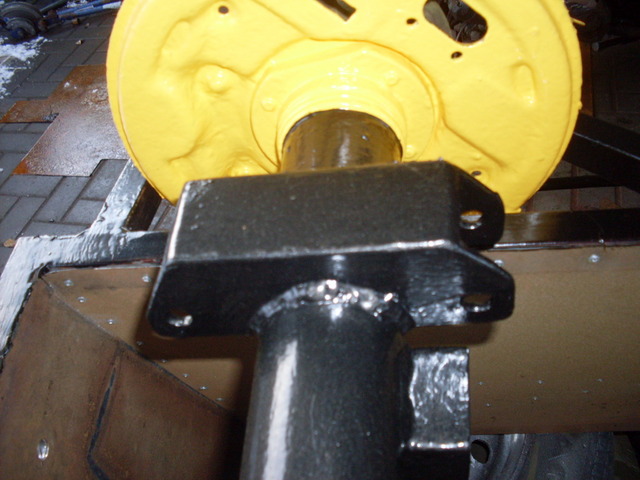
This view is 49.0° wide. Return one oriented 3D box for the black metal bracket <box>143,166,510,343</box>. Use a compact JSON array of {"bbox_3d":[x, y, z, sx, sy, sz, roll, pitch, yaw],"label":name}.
[{"bbox_3d":[0.001,0.007,0.376,0.196,0.070,0.055,-3,49,10],"label":"black metal bracket"}]

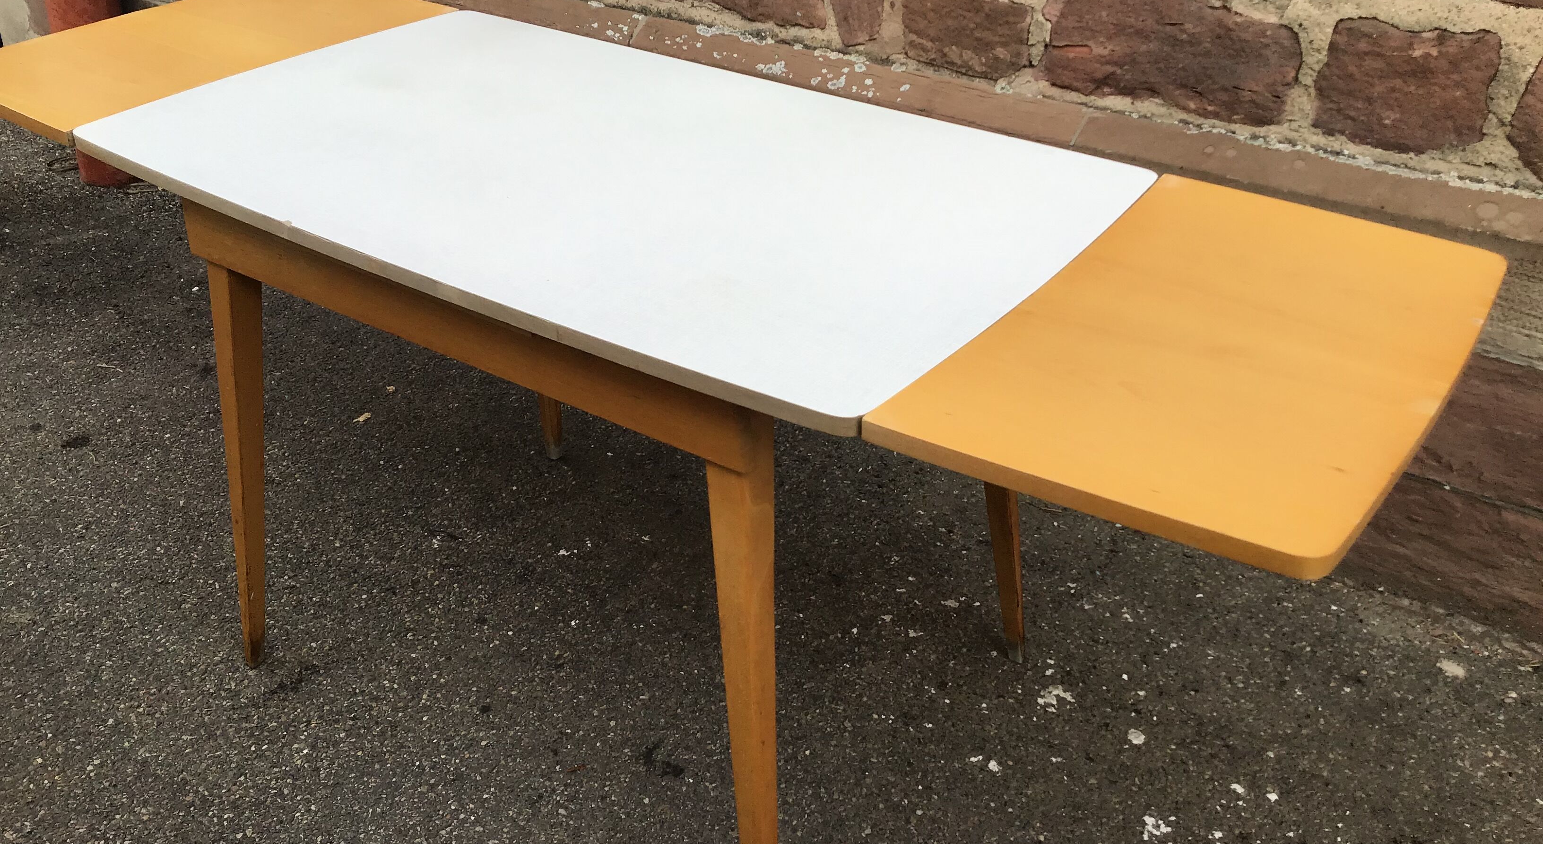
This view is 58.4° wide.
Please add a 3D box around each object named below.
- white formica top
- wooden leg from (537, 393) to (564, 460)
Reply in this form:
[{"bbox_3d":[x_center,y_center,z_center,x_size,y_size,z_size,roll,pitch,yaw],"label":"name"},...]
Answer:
[{"bbox_3d":[-0.199,-0.292,1.561,1.103,0.020,0.650,21,37,29],"label":"white formica top"},{"bbox_3d":[-0.359,-0.195,2.183,0.050,0.697,0.050,27,46,24],"label":"wooden leg"}]

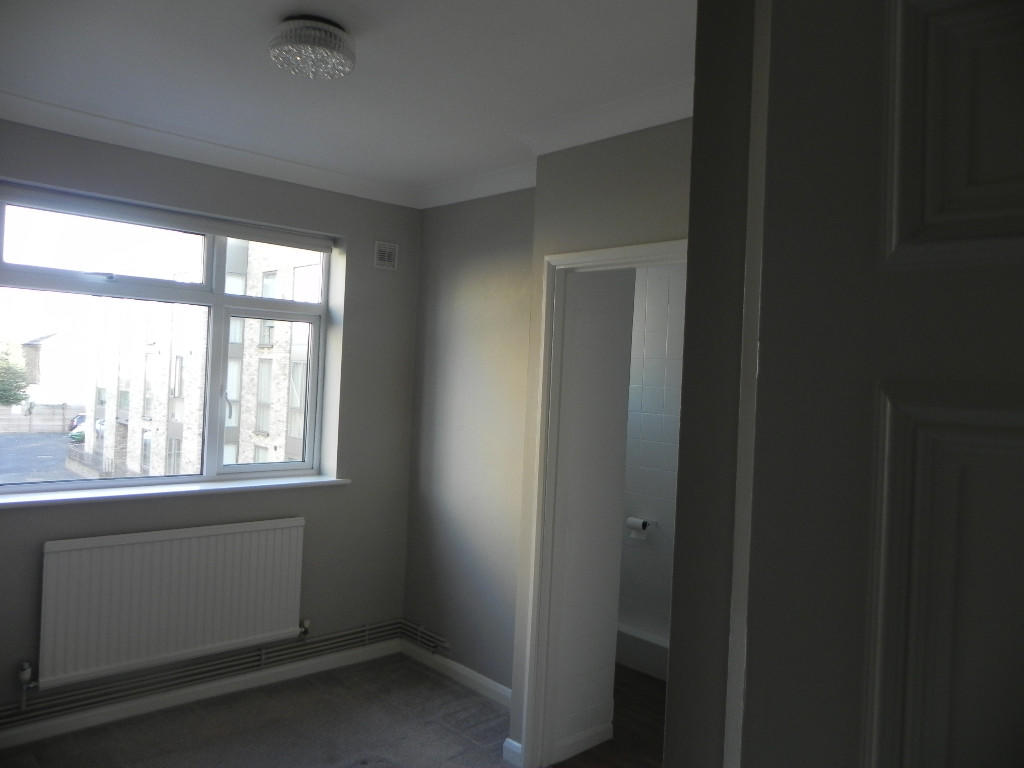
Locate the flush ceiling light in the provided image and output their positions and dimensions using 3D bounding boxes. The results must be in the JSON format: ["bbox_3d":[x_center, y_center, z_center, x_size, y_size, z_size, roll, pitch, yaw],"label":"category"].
[{"bbox_3d":[-0.592,-0.993,2.284,0.248,0.088,0.248,3,0,0],"label":"flush ceiling light"}]

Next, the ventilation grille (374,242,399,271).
[{"bbox_3d":[-0.670,-0.688,4.148,0.139,0.142,0.016,2,0,-42],"label":"ventilation grille"}]

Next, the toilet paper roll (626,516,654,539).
[{"bbox_3d":[0.694,0.775,4.154,0.075,0.090,0.135,2,0,-42],"label":"toilet paper roll"}]

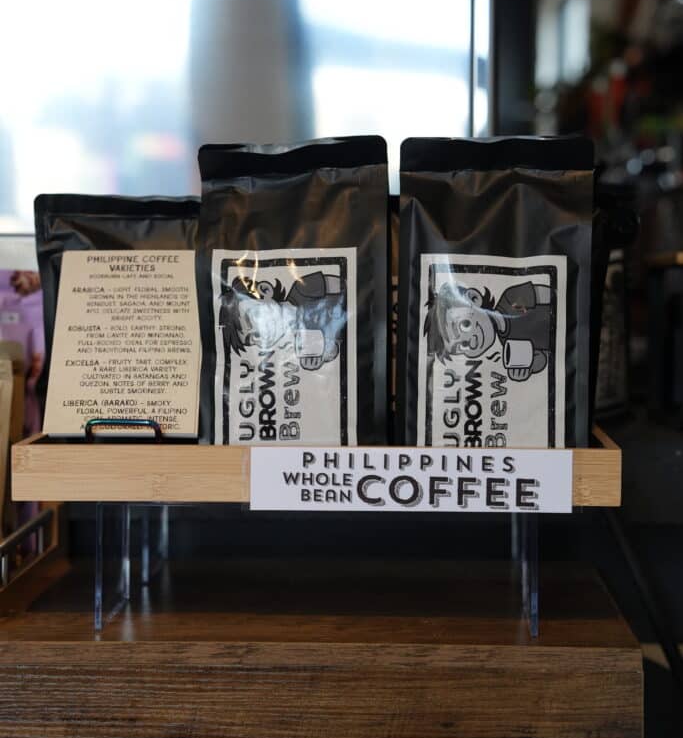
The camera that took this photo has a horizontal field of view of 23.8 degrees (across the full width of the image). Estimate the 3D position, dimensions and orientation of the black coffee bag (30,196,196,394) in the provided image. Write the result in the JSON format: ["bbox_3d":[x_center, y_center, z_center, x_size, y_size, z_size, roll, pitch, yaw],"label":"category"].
[{"bbox_3d":[-0.166,-0.029,1.260,0.145,0.211,0.075,0,4,3],"label":"black coffee bag"}]

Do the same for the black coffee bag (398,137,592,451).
[{"bbox_3d":[0.109,-0.040,1.151,0.137,0.247,0.075,0,4,6],"label":"black coffee bag"}]

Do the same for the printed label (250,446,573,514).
[{"bbox_3d":[0.047,0.076,1.104,0.219,0.043,0.003,0,4,3],"label":"printed label"}]

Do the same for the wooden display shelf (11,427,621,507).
[{"bbox_3d":[-0.013,0.064,1.246,0.417,0.039,0.275,0,4,3],"label":"wooden display shelf"}]

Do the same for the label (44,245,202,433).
[{"bbox_3d":[-0.155,-0.020,1.177,0.109,0.152,0.004,0,-26,3],"label":"label"}]

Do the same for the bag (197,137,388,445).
[{"bbox_3d":[-0.035,-0.040,1.158,0.136,0.246,0.075,0,4,5],"label":"bag"}]

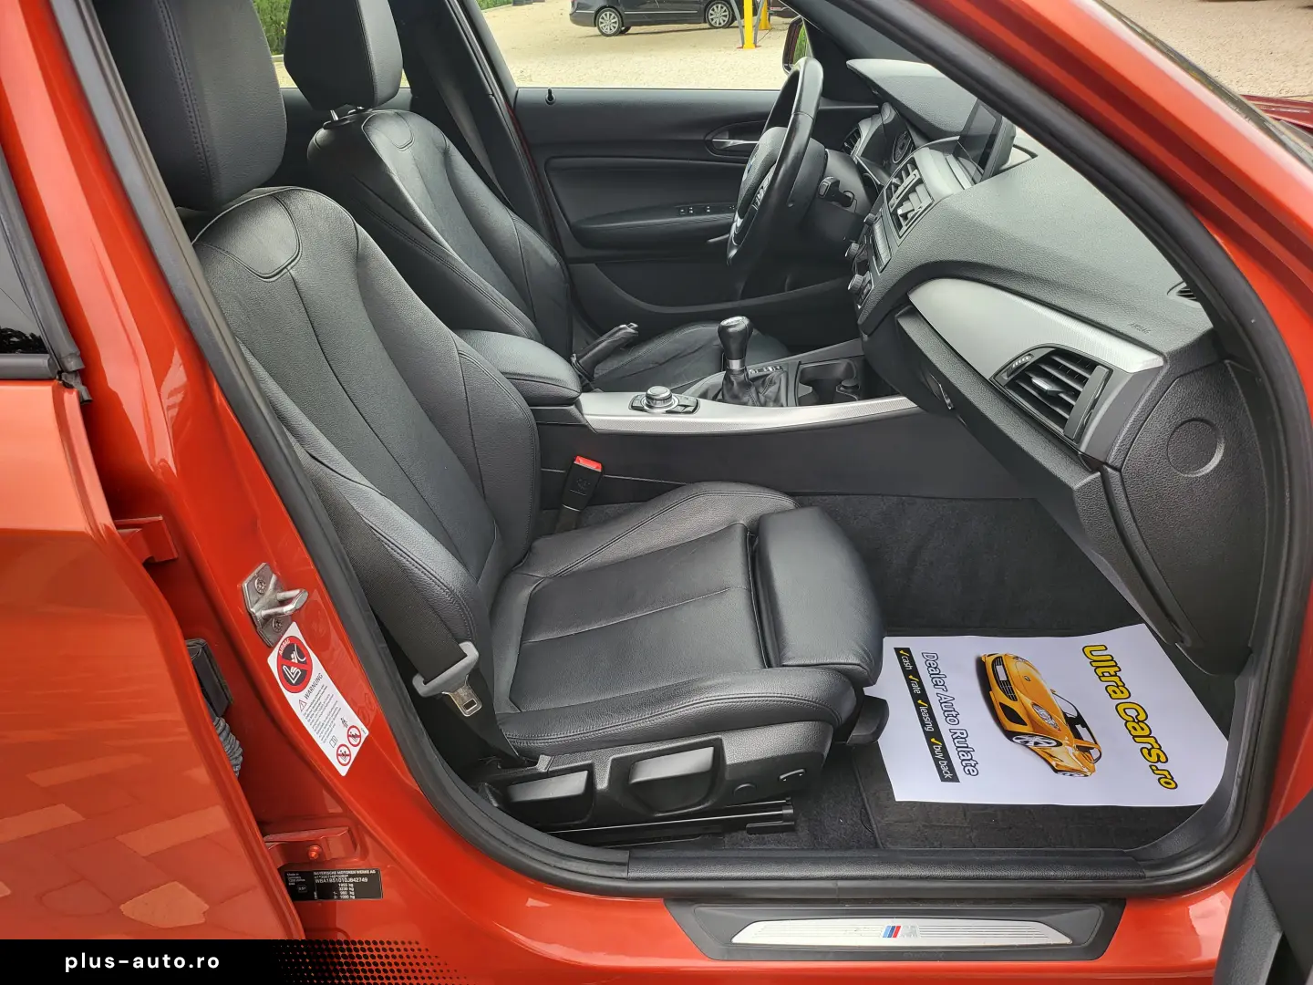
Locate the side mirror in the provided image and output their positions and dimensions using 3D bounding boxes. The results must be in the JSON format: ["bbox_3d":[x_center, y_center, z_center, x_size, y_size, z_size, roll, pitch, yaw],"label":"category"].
[{"bbox_3d":[0.342,-0.955,1.946,0.120,0.128,0.200,-5,32,-8],"label":"side mirror"}]

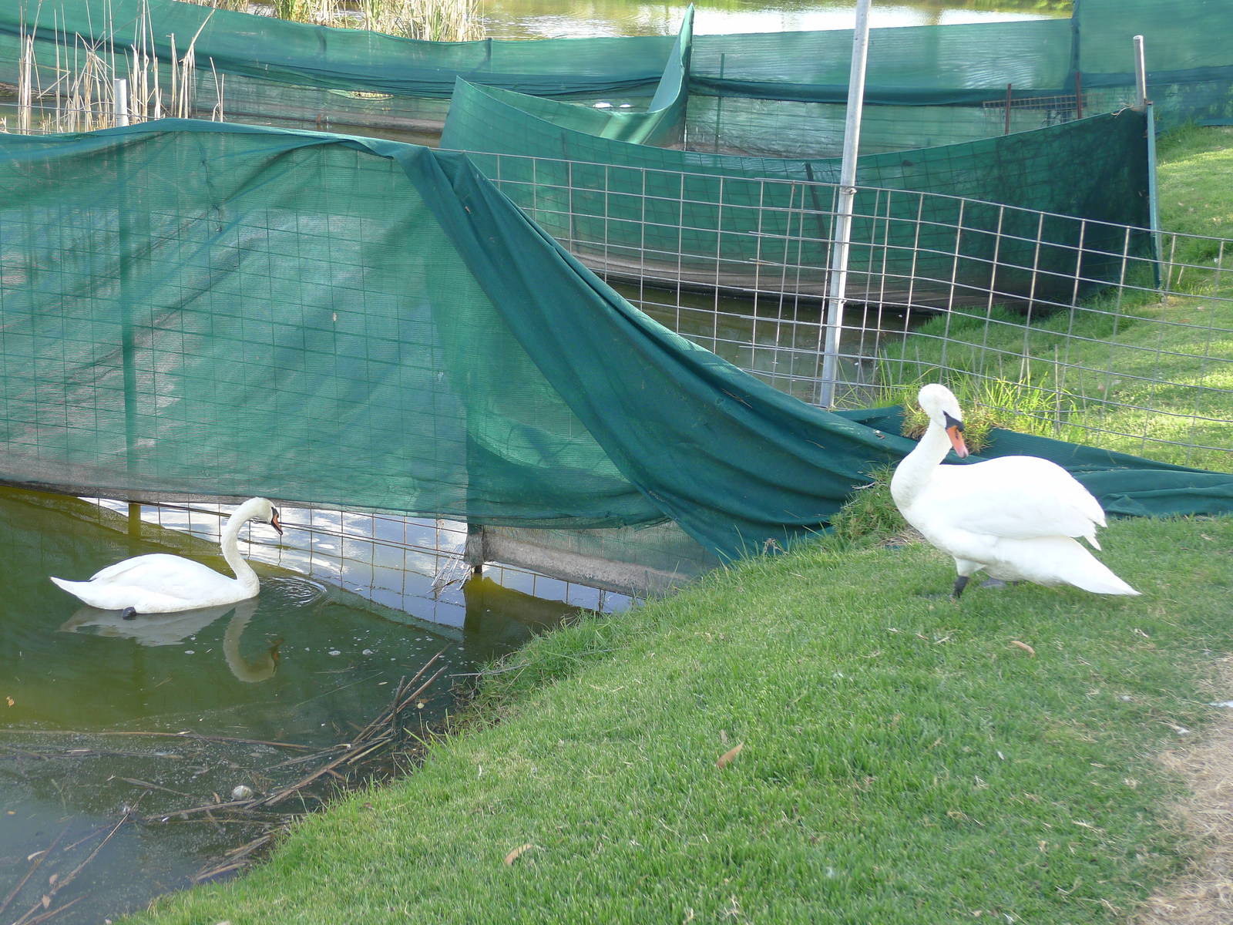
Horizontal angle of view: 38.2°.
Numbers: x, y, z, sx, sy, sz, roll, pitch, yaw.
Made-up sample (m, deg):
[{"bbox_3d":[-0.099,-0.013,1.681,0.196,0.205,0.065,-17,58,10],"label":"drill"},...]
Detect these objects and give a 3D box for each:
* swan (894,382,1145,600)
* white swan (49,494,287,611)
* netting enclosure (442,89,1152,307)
[{"bbox_3d":[1.210,0.081,5.267,0.730,0.670,0.310,4,19,4],"label":"swan"},{"bbox_3d":[-1.693,0.335,6.693,0.870,0.400,0.330,-2,20,-14],"label":"white swan"},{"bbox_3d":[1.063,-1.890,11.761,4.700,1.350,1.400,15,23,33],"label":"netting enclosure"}]

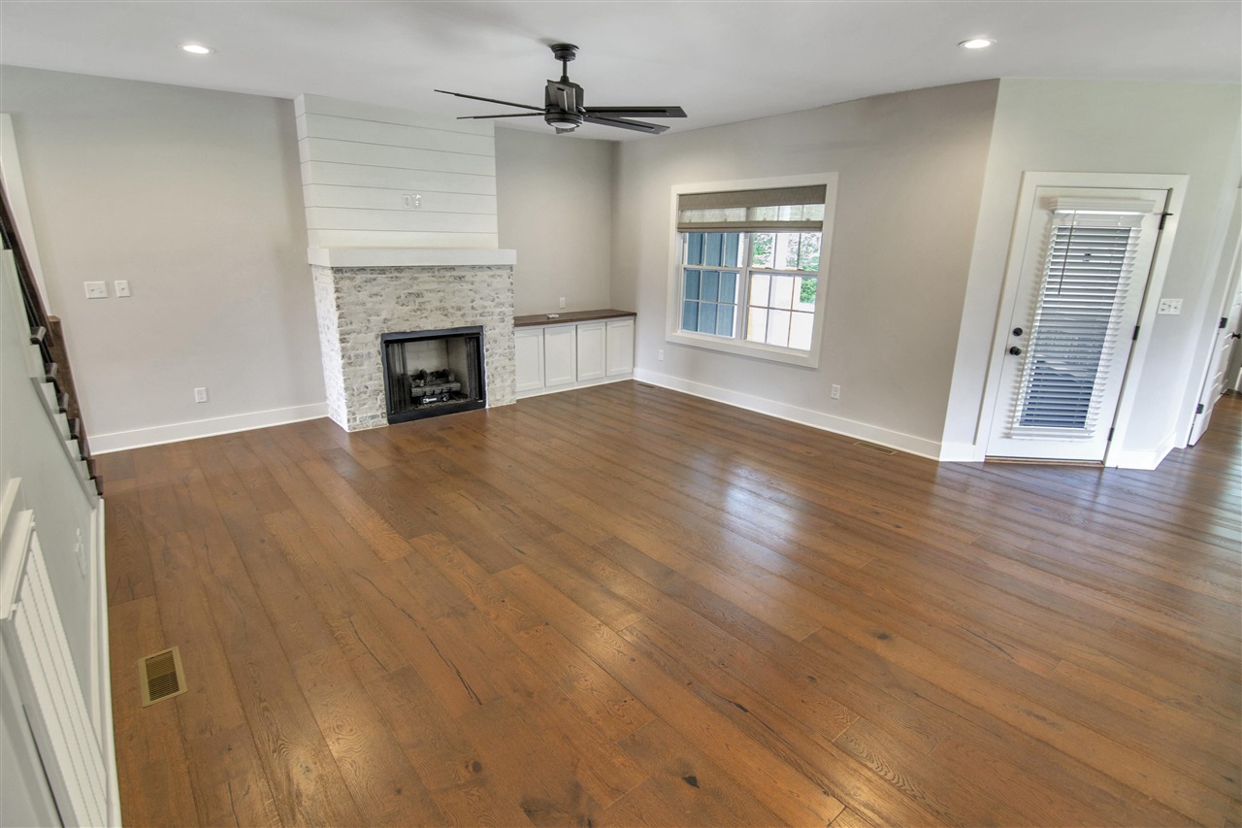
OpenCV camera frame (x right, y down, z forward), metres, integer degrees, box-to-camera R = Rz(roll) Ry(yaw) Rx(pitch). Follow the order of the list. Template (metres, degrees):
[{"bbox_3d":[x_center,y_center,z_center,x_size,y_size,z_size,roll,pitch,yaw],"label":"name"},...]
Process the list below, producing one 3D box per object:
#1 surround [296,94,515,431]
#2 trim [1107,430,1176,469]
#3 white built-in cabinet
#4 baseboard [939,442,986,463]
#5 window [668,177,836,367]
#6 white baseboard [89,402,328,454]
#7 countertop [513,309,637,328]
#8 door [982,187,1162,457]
[{"bbox_3d":[-1.968,-1.362,5.345,1.725,2.756,0.569,-12,21,-35],"label":"surround"},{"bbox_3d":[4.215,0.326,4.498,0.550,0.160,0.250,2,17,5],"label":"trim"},{"bbox_3d":[-0.668,-0.743,6.709,1.751,0.802,0.430,-12,21,-35],"label":"white built-in cabinet"},{"bbox_3d":[2.775,0.319,4.484,0.358,0.150,0.030,2,17,5],"label":"baseboard"},{"bbox_3d":[1.221,-1.474,5.671,0.100,1.712,1.948,-14,22,-40],"label":"window"},{"bbox_3d":[-3.566,0.116,4.915,1.702,0.147,0.030,-12,21,-35],"label":"white baseboard"},{"bbox_3d":[-0.648,-1.144,6.592,1.771,0.036,0.450,-12,21,-35],"label":"countertop"},{"bbox_3d":[3.379,-0.593,4.167,0.881,2.059,0.080,2,17,5],"label":"door"}]

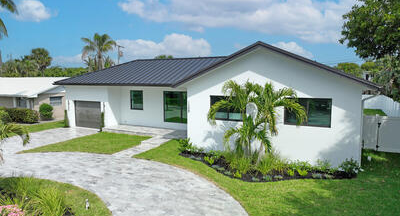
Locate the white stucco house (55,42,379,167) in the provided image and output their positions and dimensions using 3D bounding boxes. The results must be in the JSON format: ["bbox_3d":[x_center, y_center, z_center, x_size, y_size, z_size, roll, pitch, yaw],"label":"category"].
[{"bbox_3d":[-0.298,-1.112,20.856,22.150,5.620,11.200,3,7,27],"label":"white stucco house"}]

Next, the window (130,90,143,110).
[{"bbox_3d":[-4.865,-0.590,21.409,1.158,1.473,0.100,3,7,27],"label":"window"}]

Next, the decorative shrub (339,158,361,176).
[{"bbox_3d":[6.314,2.385,11.683,0.880,0.600,0.800,3,7,27],"label":"decorative shrub"}]

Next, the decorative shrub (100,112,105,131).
[{"bbox_3d":[-7.439,1.017,21.152,0.300,1.420,0.300,3,7,27],"label":"decorative shrub"}]

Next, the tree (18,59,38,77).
[{"bbox_3d":[-27.969,-4.446,45.397,3.600,7.217,3.600,3,7,27],"label":"tree"}]

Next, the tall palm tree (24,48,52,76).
[{"bbox_3d":[-25.437,-5.113,44.480,4.200,8.710,4.200,3,7,27],"label":"tall palm tree"}]

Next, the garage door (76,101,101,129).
[{"bbox_3d":[-8.862,0.570,22.051,2.720,2.130,0.100,3,7,27],"label":"garage door"}]

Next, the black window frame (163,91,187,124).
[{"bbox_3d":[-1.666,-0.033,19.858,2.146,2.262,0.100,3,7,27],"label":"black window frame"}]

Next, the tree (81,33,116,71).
[{"bbox_3d":[-13.144,-4.767,36.529,4.600,9.608,4.600,3,7,27],"label":"tree"}]

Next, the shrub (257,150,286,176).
[{"bbox_3d":[3.074,2.244,11.885,1.200,0.880,1.100,3,7,27],"label":"shrub"}]

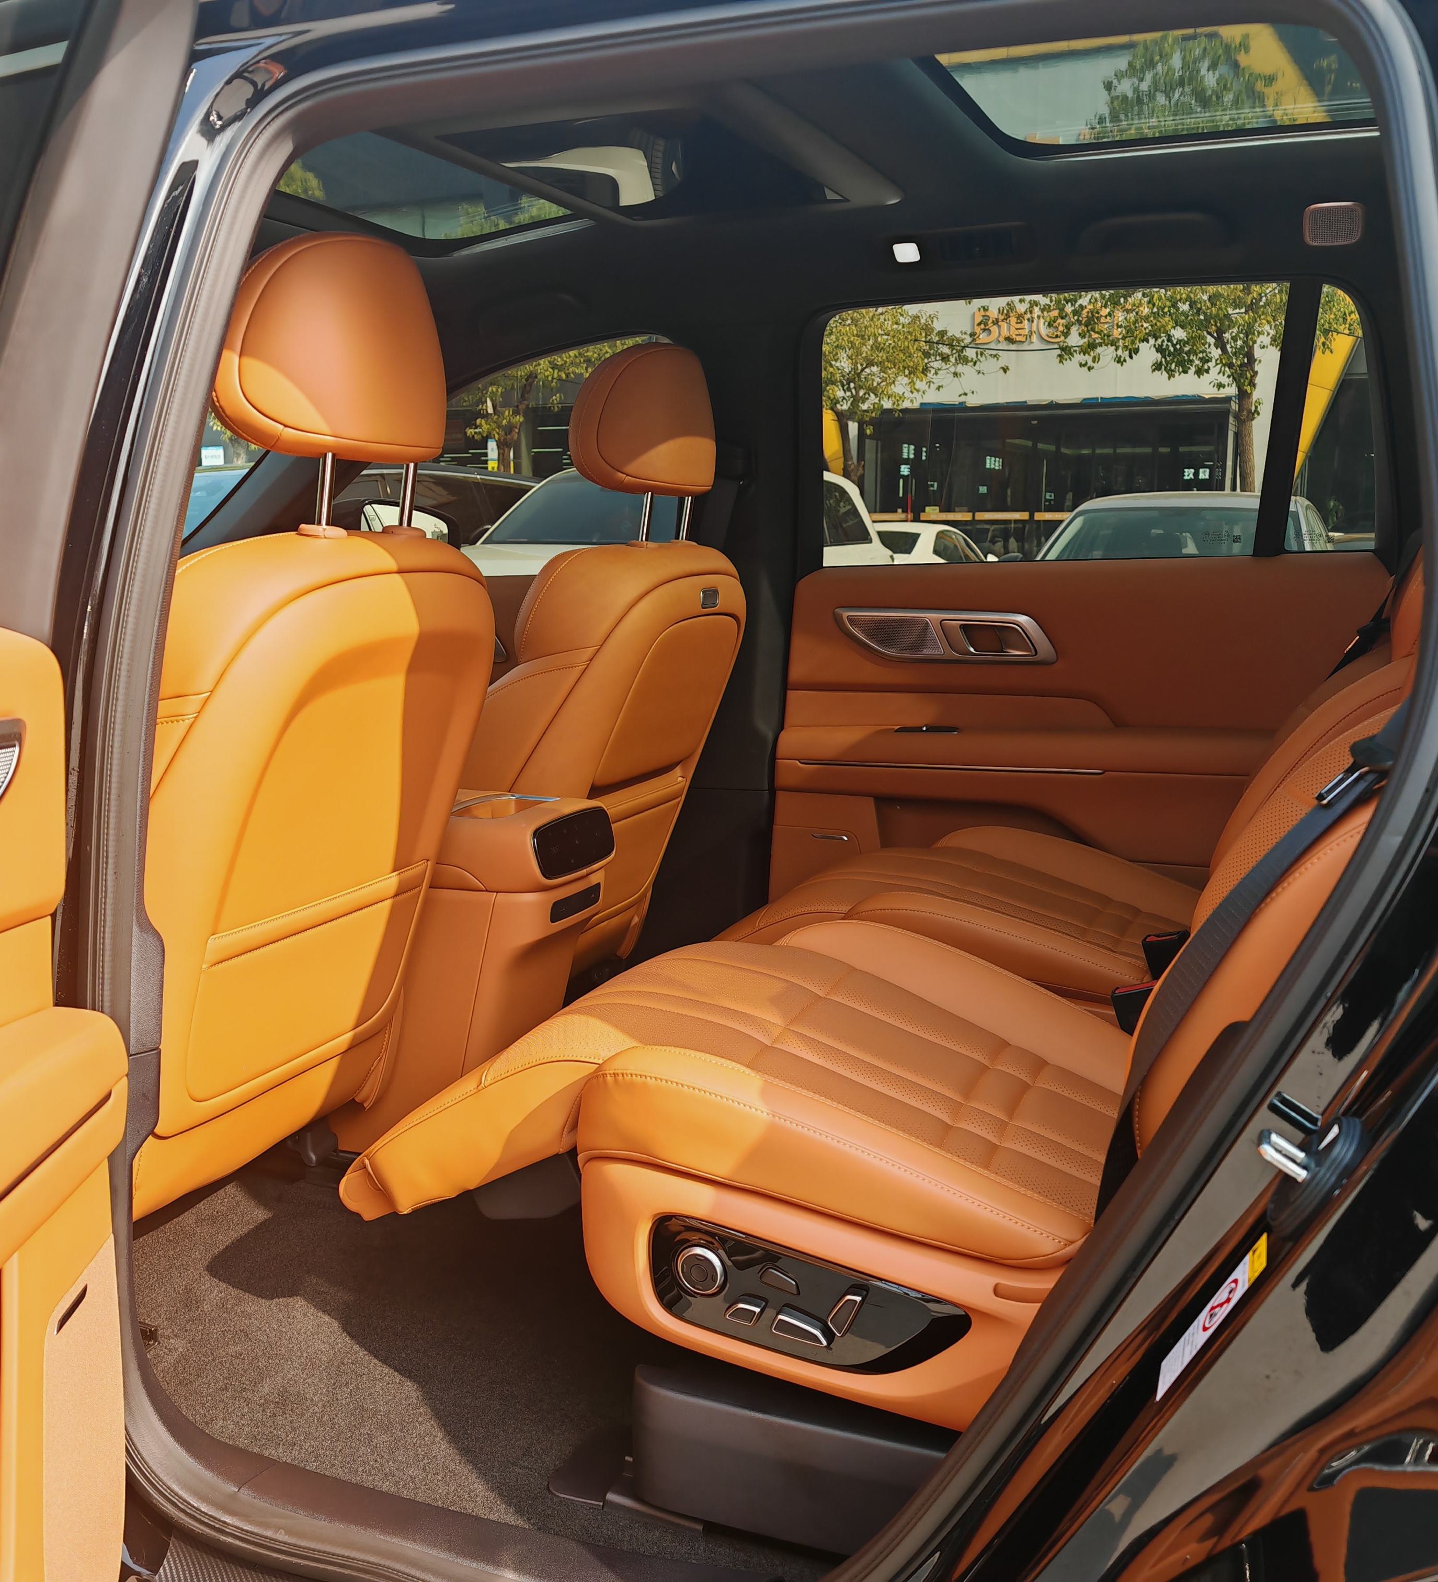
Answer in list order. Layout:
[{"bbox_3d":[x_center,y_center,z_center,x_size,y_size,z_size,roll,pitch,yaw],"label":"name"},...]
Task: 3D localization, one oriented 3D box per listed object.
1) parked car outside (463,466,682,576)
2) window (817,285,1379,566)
[{"bbox_3d":[-0.274,-1.164,9.659,1.840,1.570,4.600,4,10,21],"label":"parked car outside"},{"bbox_3d":[0.533,-0.525,2.454,0.840,0.391,0.060,4,23,22],"label":"window"}]

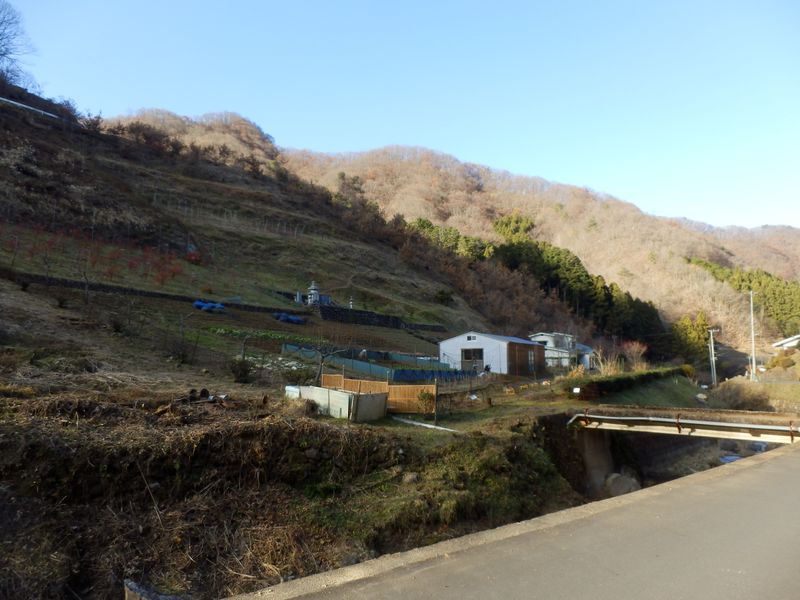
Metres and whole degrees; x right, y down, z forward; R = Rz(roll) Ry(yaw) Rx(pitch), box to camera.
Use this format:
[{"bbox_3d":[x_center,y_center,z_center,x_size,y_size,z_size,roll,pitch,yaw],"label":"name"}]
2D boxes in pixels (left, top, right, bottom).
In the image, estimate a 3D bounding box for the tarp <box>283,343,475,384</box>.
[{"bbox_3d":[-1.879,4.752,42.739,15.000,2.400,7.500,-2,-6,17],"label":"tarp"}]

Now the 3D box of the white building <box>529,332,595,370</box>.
[{"bbox_3d":[26.669,8.504,91.598,9.000,6.100,8.500,-3,-7,27],"label":"white building"}]

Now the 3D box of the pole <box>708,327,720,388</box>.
[{"bbox_3d":[42.286,7.731,74.582,1.500,7.900,0.350,0,-6,0],"label":"pole"}]

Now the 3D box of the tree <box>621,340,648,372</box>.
[{"bbox_3d":[26.912,6.484,63.659,2.900,3.800,2.900,0,-6,0],"label":"tree"}]

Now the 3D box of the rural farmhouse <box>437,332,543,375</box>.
[{"bbox_3d":[9.838,5.528,57.739,6.800,3.950,14.500,-3,-6,26],"label":"rural farmhouse"}]

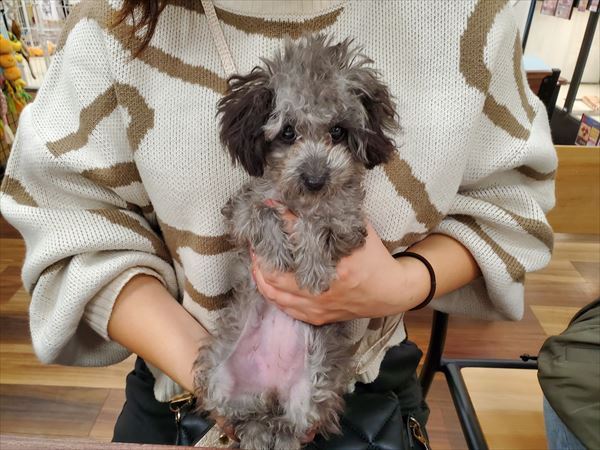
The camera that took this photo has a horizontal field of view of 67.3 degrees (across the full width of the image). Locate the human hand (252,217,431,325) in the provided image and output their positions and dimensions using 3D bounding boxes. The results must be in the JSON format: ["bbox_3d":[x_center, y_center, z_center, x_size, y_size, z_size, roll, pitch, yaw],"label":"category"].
[{"bbox_3d":[0.041,0.042,0.450,0.170,0.112,0.090,-3,3,-6],"label":"human hand"}]

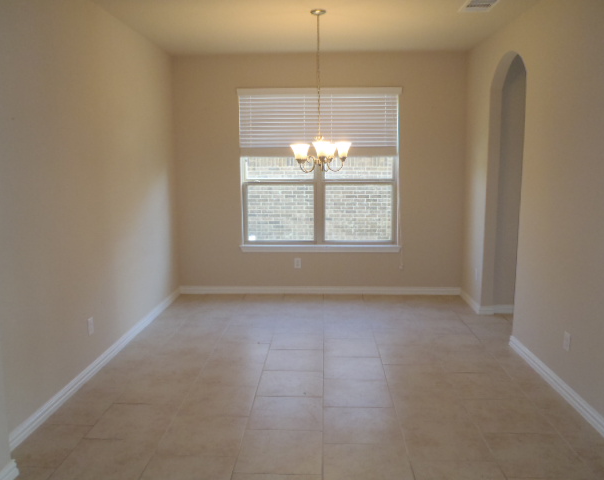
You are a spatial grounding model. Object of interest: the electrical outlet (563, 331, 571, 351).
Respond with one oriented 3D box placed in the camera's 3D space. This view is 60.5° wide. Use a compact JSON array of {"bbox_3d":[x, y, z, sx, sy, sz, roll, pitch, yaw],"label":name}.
[{"bbox_3d":[1.721,0.660,3.373,0.011,0.117,0.073,0,9,2],"label":"electrical outlet"}]

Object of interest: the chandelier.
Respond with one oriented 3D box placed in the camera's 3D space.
[{"bbox_3d":[0.139,-1.183,4.190,0.522,1.263,0.522,0,9,2],"label":"chandelier"}]

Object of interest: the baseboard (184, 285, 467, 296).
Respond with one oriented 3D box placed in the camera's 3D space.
[{"bbox_3d":[0.194,0.596,6.074,3.281,0.105,0.021,0,9,2],"label":"baseboard"}]

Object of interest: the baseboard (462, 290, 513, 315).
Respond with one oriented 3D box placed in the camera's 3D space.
[{"bbox_3d":[1.987,0.655,5.620,0.360,0.105,0.751,0,9,2],"label":"baseboard"}]

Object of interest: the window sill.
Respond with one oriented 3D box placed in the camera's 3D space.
[{"bbox_3d":[0.207,0.102,6.012,1.844,0.075,0.107,0,9,2],"label":"window sill"}]

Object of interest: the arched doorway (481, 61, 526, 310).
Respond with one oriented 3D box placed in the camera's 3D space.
[{"bbox_3d":[1.859,-0.385,4.620,0.161,2.462,0.881,0,9,2],"label":"arched doorway"}]

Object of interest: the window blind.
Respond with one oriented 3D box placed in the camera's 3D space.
[{"bbox_3d":[0.189,-1.313,5.783,1.788,0.752,0.086,0,9,2],"label":"window blind"}]

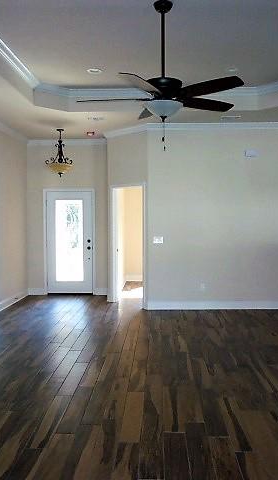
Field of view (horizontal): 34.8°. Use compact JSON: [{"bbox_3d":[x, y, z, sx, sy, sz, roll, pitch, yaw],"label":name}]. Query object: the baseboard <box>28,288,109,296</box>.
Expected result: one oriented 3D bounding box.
[{"bbox_3d":[-1.397,1.043,8.832,1.610,0.137,0.030,0,3,1],"label":"baseboard"}]

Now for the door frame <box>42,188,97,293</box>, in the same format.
[{"bbox_3d":[-1.368,0.071,8.818,0.927,2.050,0.060,0,3,1],"label":"door frame"}]

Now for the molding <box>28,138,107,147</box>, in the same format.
[{"bbox_3d":[-1.395,-1.888,8.651,1.610,0.130,0.100,0,3,1],"label":"molding"}]

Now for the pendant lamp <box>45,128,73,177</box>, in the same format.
[{"bbox_3d":[-1.366,-1.500,7.718,0.500,0.811,0.500,0,3,1],"label":"pendant lamp"}]

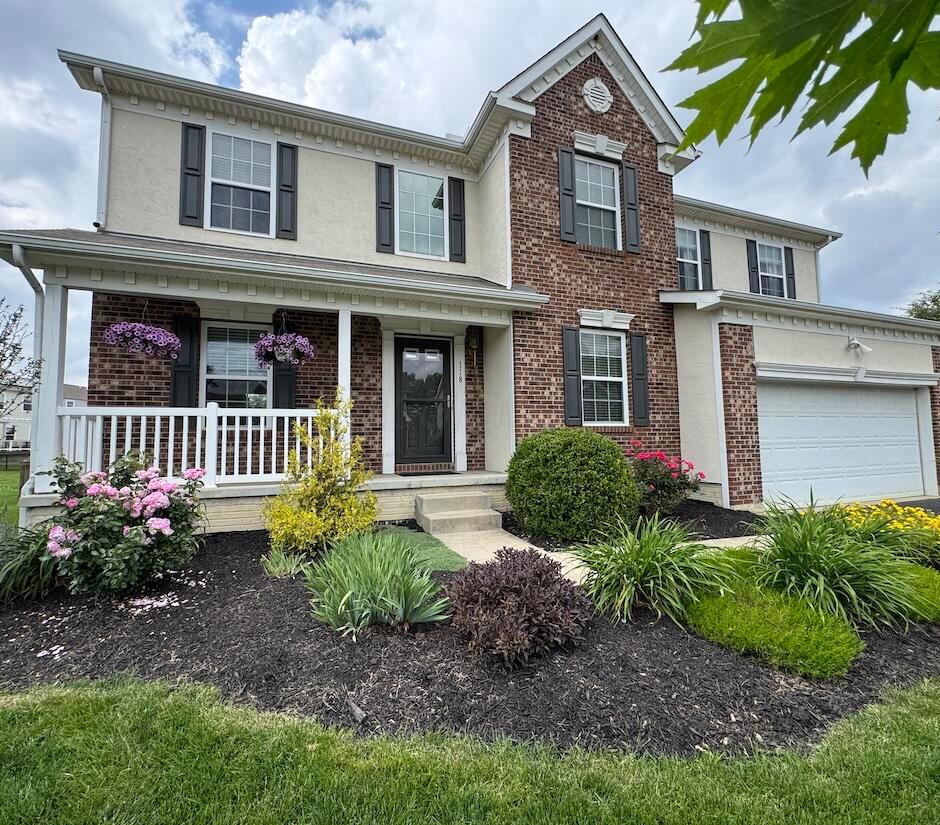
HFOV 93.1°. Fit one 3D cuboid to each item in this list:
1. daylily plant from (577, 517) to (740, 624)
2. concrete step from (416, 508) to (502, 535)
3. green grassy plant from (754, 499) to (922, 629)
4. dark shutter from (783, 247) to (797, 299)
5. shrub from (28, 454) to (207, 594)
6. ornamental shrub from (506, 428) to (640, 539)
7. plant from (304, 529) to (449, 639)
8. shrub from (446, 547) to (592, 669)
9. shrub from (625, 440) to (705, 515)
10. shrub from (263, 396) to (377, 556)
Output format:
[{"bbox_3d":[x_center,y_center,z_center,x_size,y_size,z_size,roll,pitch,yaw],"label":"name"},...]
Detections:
[{"bbox_3d":[1.337,1.102,3.285,1.063,0.607,1.012,1,-4,-20],"label":"daylily plant"},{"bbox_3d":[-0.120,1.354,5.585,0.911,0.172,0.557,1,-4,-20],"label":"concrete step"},{"bbox_3d":[2.655,1.073,3.307,1.032,0.729,1.032,1,-4,-20],"label":"green grassy plant"},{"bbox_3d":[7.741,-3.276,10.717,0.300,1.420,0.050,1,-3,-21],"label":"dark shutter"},{"bbox_3d":[-2.985,0.903,3.878,1.160,1.060,1.100,1,-3,-21],"label":"shrub"},{"bbox_3d":[1.268,0.837,5.503,1.560,1.250,1.520,-1,-3,0],"label":"ornamental shrub"},{"bbox_3d":[-0.618,1.104,3.030,0.931,0.546,0.911,1,-4,-20],"label":"plant"},{"bbox_3d":[0.323,1.140,2.850,0.920,0.600,0.880,-1,-3,0],"label":"shrub"},{"bbox_3d":[2.858,1.007,6.573,1.093,0.982,1.012,1,-4,-20],"label":"shrub"},{"bbox_3d":[-1.522,0.612,4.575,1.123,1.569,1.093,1,-4,-20],"label":"shrub"}]

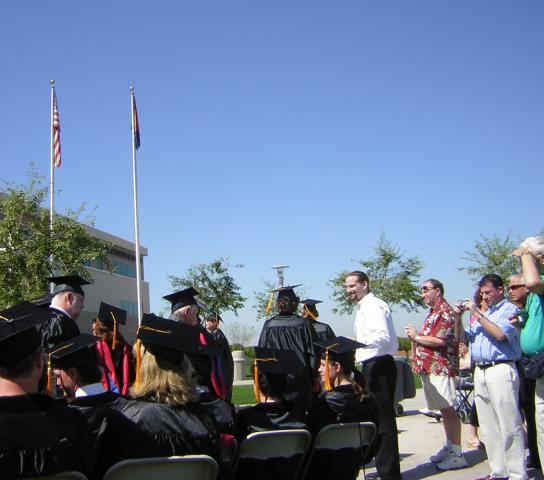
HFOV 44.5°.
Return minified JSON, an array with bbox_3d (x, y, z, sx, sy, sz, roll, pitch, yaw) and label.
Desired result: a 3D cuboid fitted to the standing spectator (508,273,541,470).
[{"bbox_3d":[2.387,1.190,6.171,0.380,1.770,0.500,-1,-9,-15],"label":"standing spectator"}]

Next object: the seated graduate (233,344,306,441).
[{"bbox_3d":[0.015,1.225,3.608,0.550,1.250,0.800,-2,-10,-7],"label":"seated graduate"}]

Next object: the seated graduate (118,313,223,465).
[{"bbox_3d":[-0.454,1.052,2.979,0.530,1.380,0.750,-2,-9,-6],"label":"seated graduate"}]

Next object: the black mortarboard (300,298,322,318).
[{"bbox_3d":[0.445,0.750,7.400,0.260,0.150,0.260,-5,-3,29],"label":"black mortarboard"}]

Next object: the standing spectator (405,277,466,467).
[{"bbox_3d":[1.559,1.263,6.299,0.540,1.760,0.500,-3,-10,-1],"label":"standing spectator"}]

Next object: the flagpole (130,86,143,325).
[{"bbox_3d":[-4.210,-0.190,20.604,0.180,9.600,0.180,-3,-9,0],"label":"flagpole"}]

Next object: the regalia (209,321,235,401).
[{"bbox_3d":[-0.737,1.886,9.000,0.600,1.200,0.420,-1,-10,-11],"label":"regalia"}]

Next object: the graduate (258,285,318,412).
[{"bbox_3d":[0.149,1.221,5.376,0.520,1.710,0.380,-2,-9,-5],"label":"graduate"}]

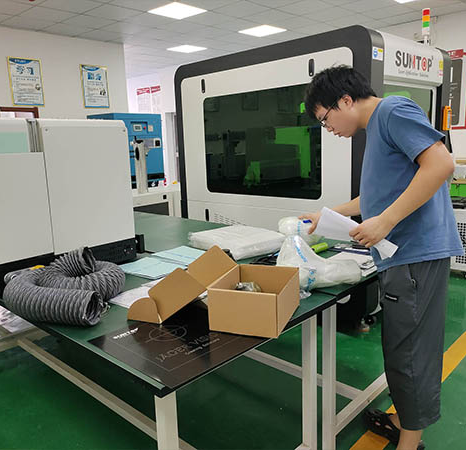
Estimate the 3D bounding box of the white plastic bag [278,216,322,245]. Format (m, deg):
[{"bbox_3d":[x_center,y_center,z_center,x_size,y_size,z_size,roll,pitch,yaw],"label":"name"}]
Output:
[{"bbox_3d":[0.405,0.039,2.600,0.270,0.160,0.200,-4,10,-11],"label":"white plastic bag"}]

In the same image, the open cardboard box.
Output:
[{"bbox_3d":[-0.069,0.220,1.596,0.562,0.216,0.310,2,11,19],"label":"open cardboard box"}]

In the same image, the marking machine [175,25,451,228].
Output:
[{"bbox_3d":[0.708,-0.477,4.153,1.460,2.130,2.060,-12,14,-44],"label":"marking machine"}]

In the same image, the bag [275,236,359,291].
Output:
[{"bbox_3d":[0.382,0.155,1.953,0.345,0.185,0.210,-4,10,-13],"label":"bag"}]

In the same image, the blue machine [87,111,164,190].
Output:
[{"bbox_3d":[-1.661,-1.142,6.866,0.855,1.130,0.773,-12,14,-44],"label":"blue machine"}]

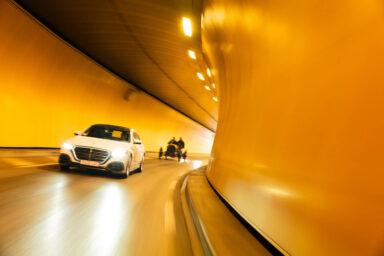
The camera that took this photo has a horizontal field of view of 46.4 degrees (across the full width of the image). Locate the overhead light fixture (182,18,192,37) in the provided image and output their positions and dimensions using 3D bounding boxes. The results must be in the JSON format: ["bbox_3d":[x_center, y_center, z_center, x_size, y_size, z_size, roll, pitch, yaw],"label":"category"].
[{"bbox_3d":[-0.141,-3.398,15.000,0.350,0.150,1.400,6,-2,5],"label":"overhead light fixture"}]

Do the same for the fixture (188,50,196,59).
[{"bbox_3d":[0.022,-3.203,19.600,0.350,0.150,1.400,6,-2,6],"label":"fixture"}]

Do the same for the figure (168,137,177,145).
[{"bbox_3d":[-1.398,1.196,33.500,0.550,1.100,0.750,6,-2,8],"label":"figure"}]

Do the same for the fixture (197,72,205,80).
[{"bbox_3d":[0.512,-2.931,25.500,0.350,0.150,1.400,6,-2,8],"label":"fixture"}]

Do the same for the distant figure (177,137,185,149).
[{"bbox_3d":[-0.845,1.234,33.500,0.550,1.100,0.750,6,-2,8],"label":"distant figure"}]

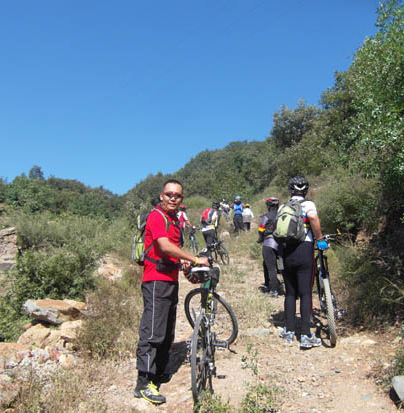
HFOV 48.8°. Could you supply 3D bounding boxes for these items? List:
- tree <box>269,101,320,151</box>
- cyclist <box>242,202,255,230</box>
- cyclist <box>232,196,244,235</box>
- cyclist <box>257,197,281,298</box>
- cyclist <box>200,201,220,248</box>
[{"bbox_3d":[5.645,-4.513,26.874,3.400,3.600,3.300,0,-4,0],"label":"tree"},{"bbox_3d":[2.376,0.670,22.745,0.580,1.580,0.500,0,-4,5],"label":"cyclist"},{"bbox_3d":[1.742,0.327,21.239,0.600,1.740,0.500,-1,-4,8],"label":"cyclist"},{"bbox_3d":[1.162,0.696,7.441,0.560,1.700,0.520,-2,-5,30],"label":"cyclist"},{"bbox_3d":[0.256,0.698,13.741,0.560,1.680,0.650,-4,-6,45],"label":"cyclist"}]

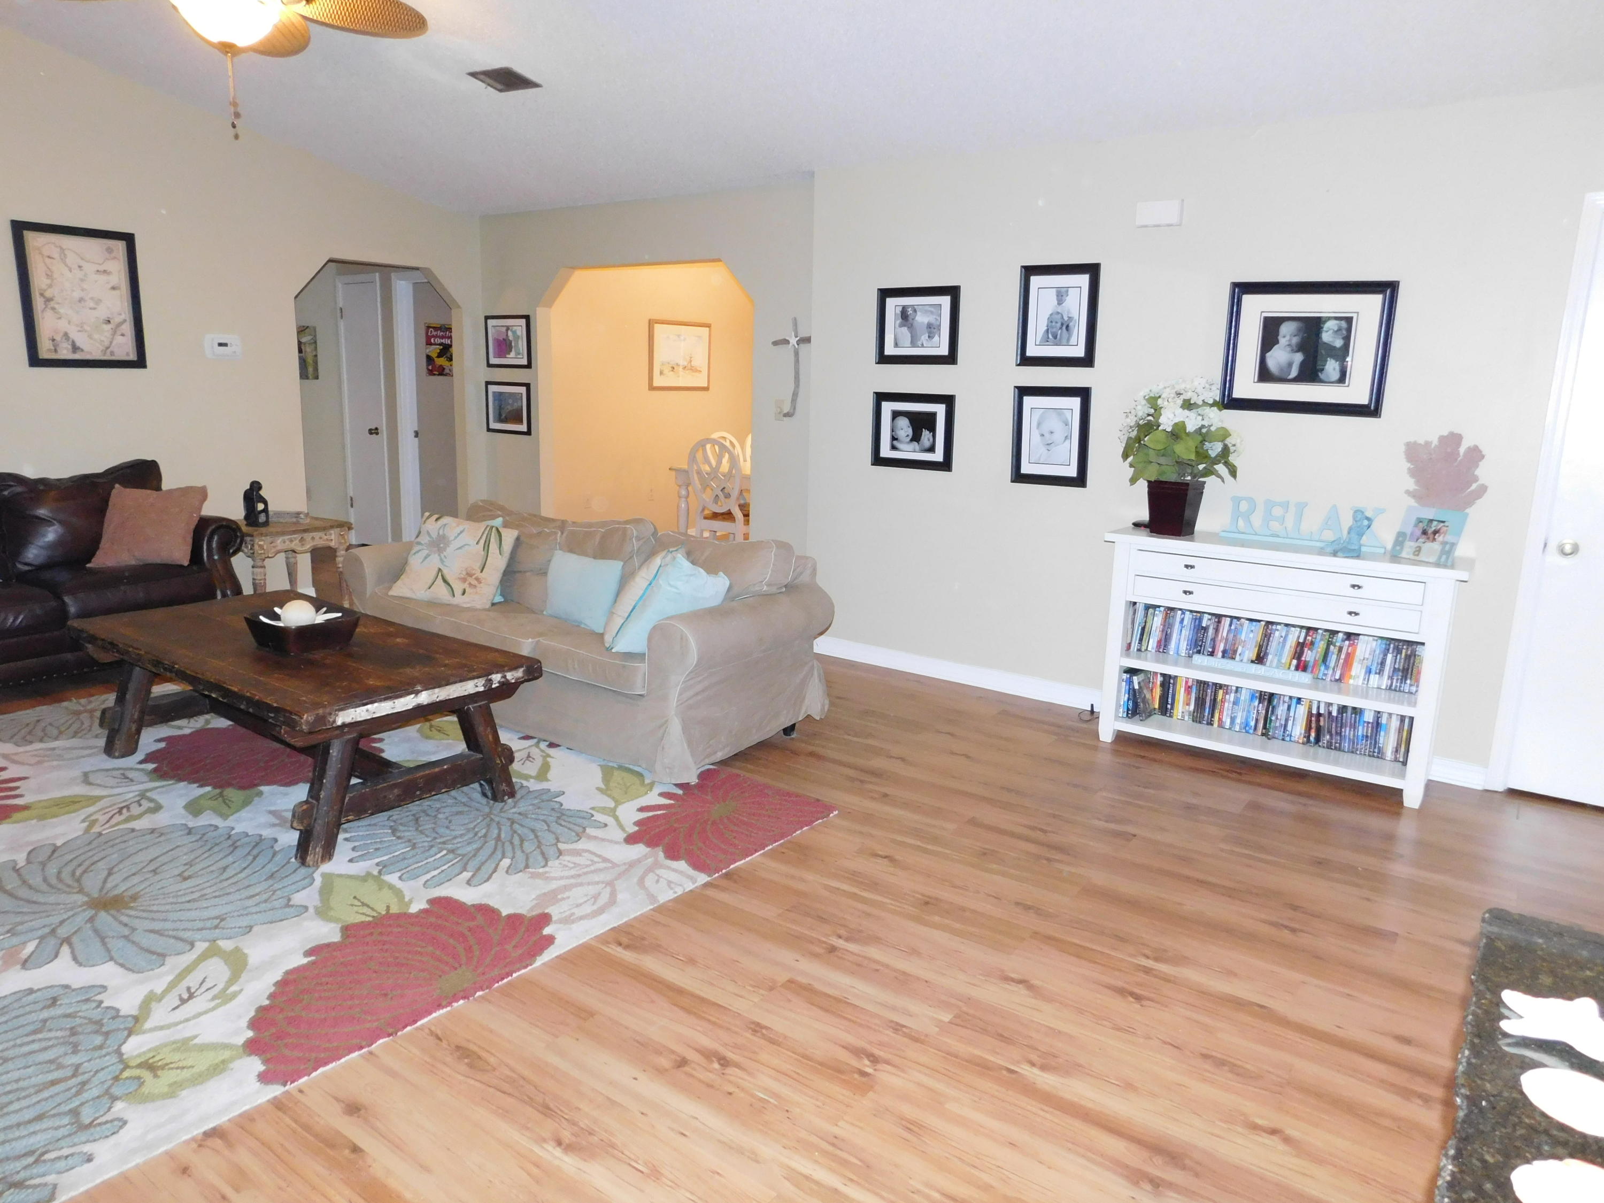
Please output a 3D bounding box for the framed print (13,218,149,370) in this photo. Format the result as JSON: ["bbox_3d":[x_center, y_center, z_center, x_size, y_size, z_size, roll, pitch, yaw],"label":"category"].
[{"bbox_3d":[-3.514,-1.482,5.223,0.028,0.664,0.532,10,14,35],"label":"framed print"}]

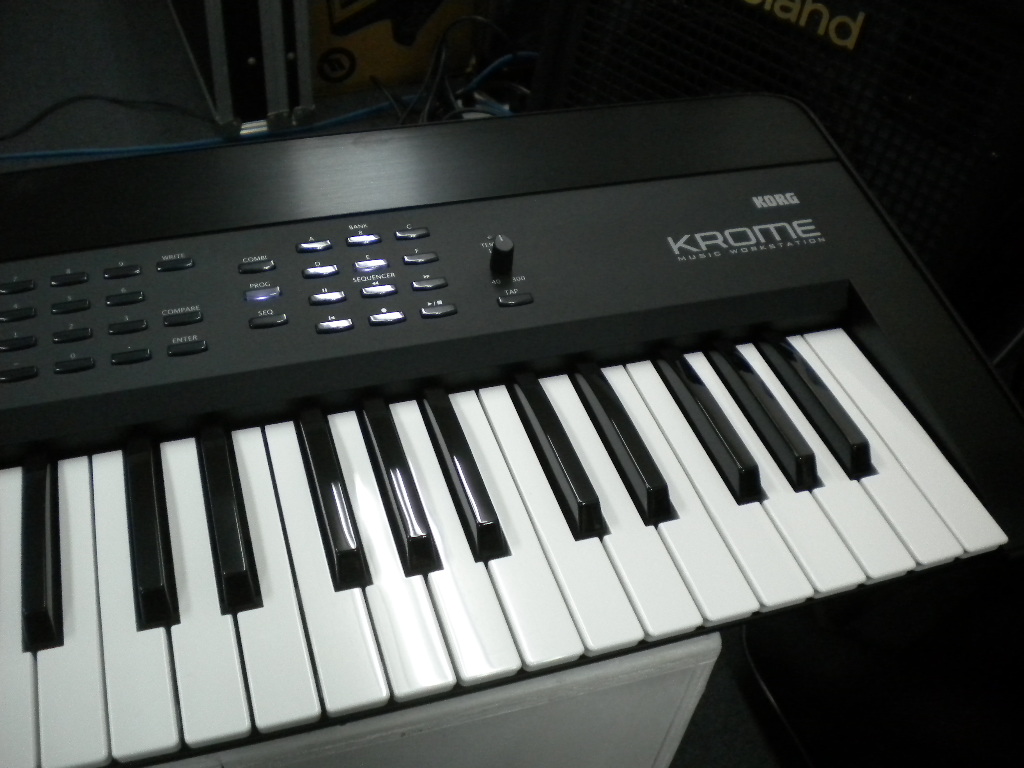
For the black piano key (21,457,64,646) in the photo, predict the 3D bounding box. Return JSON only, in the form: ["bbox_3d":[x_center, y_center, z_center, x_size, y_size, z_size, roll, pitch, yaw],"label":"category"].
[{"bbox_3d":[-0.171,0.057,0.377,0.010,0.012,0.085,-10,45,-15],"label":"black piano key"}]

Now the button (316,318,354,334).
[{"bbox_3d":[-0.076,-0.024,0.444,0.015,0.003,0.005,-10,51,-15],"label":"button"}]

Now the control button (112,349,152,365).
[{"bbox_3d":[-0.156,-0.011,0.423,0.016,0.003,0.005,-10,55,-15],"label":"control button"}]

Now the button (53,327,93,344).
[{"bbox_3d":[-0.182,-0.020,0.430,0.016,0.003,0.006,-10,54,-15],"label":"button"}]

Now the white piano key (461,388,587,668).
[{"bbox_3d":[-0.006,0.054,0.413,0.022,0.010,0.140,-10,46,-15],"label":"white piano key"}]

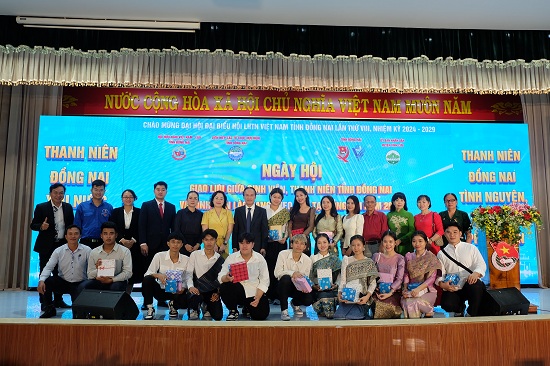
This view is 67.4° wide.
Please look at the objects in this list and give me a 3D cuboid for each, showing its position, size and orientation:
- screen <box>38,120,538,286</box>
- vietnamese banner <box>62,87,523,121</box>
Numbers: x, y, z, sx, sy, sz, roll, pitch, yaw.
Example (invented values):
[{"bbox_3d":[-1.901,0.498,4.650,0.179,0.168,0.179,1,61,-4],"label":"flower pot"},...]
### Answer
[{"bbox_3d":[0.322,0.342,7.605,9.141,3.030,0.140,1,-6,-3],"label":"screen"},{"bbox_3d":[0.417,-1.542,7.933,9.172,0.620,0.080,1,-6,-3],"label":"vietnamese banner"}]

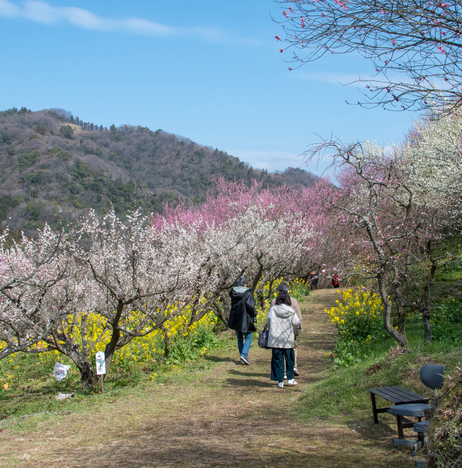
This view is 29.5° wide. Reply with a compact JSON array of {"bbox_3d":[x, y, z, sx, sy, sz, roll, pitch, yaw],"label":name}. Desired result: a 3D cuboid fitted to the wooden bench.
[{"bbox_3d":[2.020,2.135,10.520,0.400,0.420,1.300,-4,-3,-5],"label":"wooden bench"}]

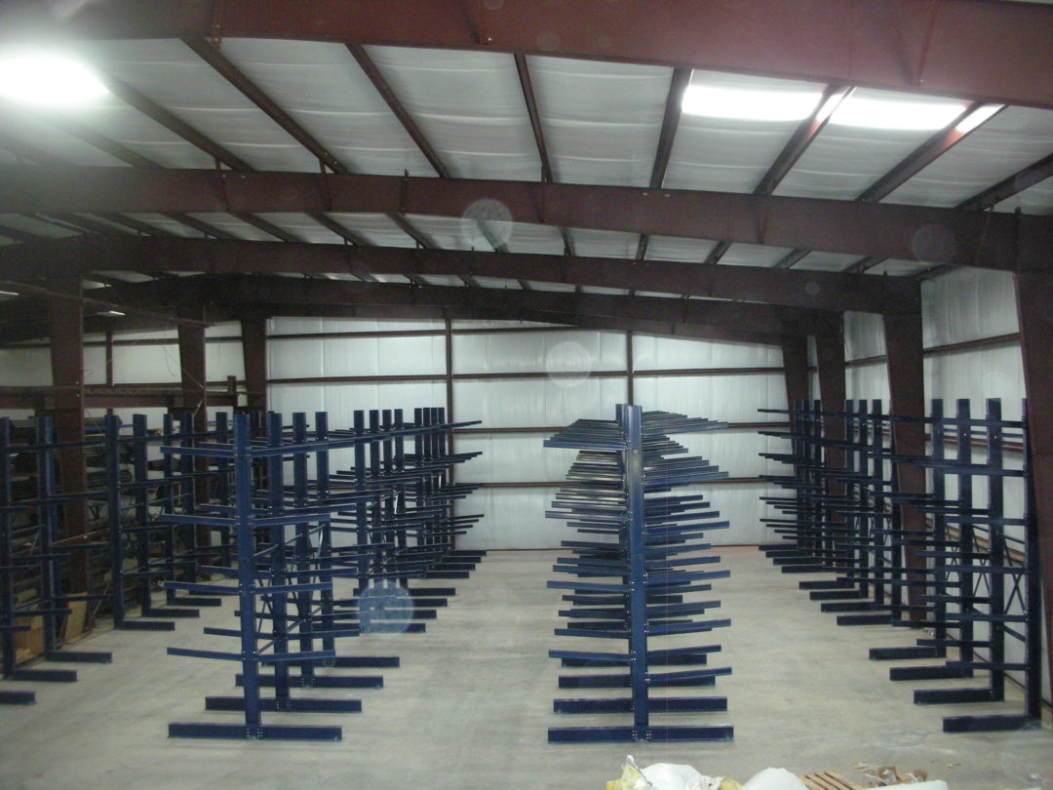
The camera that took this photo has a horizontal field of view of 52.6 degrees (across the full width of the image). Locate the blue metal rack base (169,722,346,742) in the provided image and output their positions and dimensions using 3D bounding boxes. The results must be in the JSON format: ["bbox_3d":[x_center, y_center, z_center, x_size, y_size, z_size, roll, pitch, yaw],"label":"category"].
[{"bbox_3d":[-4.065,5.052,15.950,2.633,0.200,0.140,-1,0,6],"label":"blue metal rack base"}]

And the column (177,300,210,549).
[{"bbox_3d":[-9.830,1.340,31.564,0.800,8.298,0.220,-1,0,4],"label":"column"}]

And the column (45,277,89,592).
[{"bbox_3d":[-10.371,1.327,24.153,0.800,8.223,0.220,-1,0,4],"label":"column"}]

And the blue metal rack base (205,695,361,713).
[{"bbox_3d":[-3.997,5.088,17.500,2.597,0.200,0.140,-1,0,6],"label":"blue metal rack base"}]

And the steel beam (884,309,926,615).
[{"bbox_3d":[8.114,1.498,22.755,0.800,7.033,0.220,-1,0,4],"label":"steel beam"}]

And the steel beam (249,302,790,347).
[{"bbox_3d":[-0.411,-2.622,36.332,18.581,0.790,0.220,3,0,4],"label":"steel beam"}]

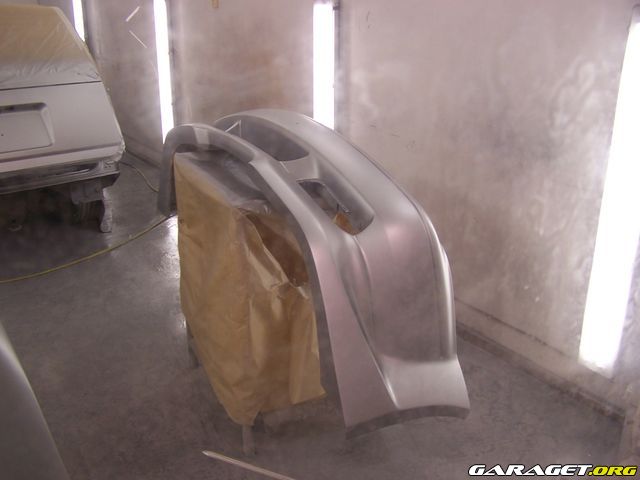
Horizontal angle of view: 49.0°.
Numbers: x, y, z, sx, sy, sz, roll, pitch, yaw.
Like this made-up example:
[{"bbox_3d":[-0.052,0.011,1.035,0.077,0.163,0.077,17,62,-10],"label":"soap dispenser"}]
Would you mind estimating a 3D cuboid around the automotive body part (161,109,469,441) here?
[{"bbox_3d":[-0.117,-0.110,2.385,0.440,0.625,1.751,-6,22,-26],"label":"automotive body part"}]

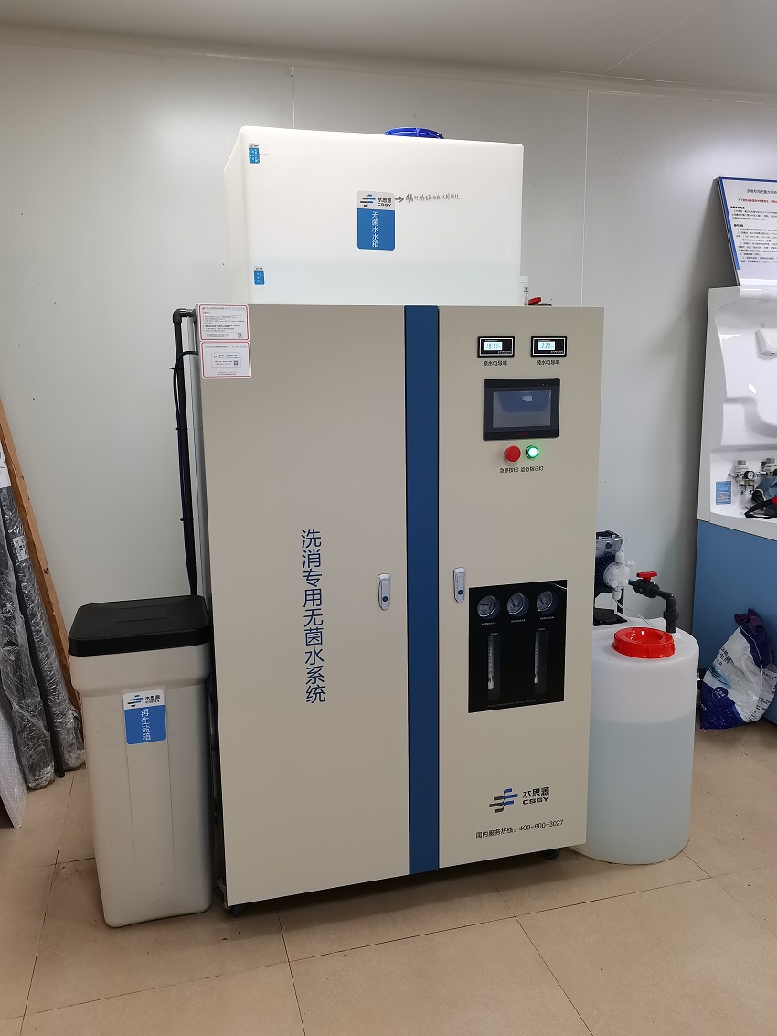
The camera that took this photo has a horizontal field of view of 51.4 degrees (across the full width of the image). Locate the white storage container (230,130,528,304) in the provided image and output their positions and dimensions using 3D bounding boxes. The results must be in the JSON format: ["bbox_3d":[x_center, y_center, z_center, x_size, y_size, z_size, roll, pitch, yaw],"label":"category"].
[{"bbox_3d":[-0.052,-0.777,2.188,0.705,0.450,0.415,-3,11,-15],"label":"white storage container"}]

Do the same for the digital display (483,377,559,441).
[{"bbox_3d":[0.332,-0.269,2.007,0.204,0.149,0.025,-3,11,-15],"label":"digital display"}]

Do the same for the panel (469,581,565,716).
[{"bbox_3d":[0.340,0.337,2.116,0.273,0.337,0.020,-3,11,-15],"label":"panel"}]

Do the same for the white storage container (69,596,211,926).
[{"bbox_3d":[-0.647,0.644,2.196,0.342,0.804,0.332,-3,11,-15],"label":"white storage container"}]

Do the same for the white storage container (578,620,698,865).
[{"bbox_3d":[0.716,0.645,2.512,0.445,0.660,0.445,-3,11,-15],"label":"white storage container"}]

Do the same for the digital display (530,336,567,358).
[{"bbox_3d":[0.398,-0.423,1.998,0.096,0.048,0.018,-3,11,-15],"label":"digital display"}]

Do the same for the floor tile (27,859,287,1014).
[{"bbox_3d":[-0.612,1.060,2.182,0.600,0.010,0.600,-3,11,-15],"label":"floor tile"}]

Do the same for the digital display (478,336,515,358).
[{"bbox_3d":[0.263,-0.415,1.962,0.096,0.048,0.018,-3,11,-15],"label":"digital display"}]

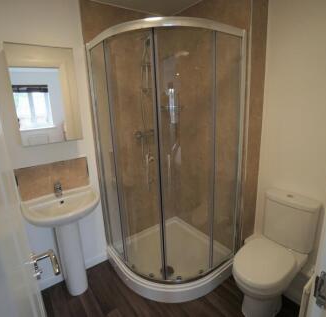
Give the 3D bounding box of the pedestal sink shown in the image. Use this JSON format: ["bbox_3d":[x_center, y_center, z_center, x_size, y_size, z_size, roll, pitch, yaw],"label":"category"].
[{"bbox_3d":[-0.723,0.722,1.566,0.538,0.838,0.458,-11,16,-34],"label":"pedestal sink"}]

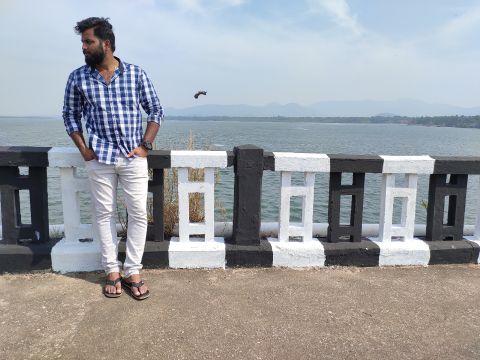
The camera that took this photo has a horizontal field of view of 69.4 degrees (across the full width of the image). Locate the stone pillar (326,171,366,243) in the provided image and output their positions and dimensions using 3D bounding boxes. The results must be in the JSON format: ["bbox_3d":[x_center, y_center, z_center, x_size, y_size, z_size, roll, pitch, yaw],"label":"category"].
[{"bbox_3d":[0.888,0.218,2.911,0.265,0.600,0.100,0,10,-6],"label":"stone pillar"}]

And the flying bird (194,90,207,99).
[{"bbox_3d":[-2.827,-6.165,25.000,0.850,0.450,0.500,8,12,36],"label":"flying bird"}]

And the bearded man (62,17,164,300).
[{"bbox_3d":[-0.807,-0.140,2.281,0.620,1.740,0.450,-1,10,-12],"label":"bearded man"}]

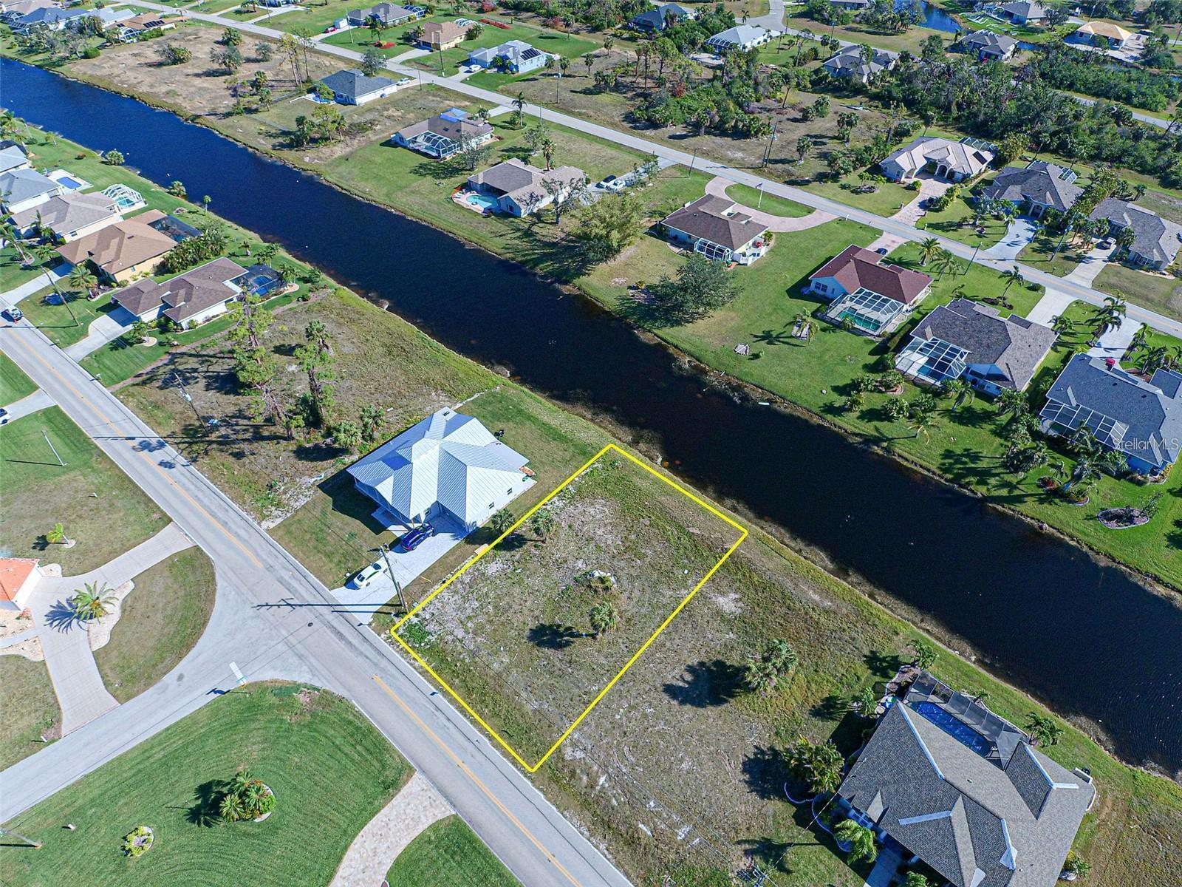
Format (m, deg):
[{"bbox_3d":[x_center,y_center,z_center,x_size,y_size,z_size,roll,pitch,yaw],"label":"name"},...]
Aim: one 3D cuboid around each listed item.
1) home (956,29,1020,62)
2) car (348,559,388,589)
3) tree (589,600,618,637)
[{"bbox_3d":[157.747,-158.537,229.406,18.000,5.200,23.500,36,57,28],"label":"home"},{"bbox_3d":[-28.138,16.453,74.387,1.830,1.420,4.750,34,56,27],"label":"car"},{"bbox_3d":[1.190,22.080,71.020,3.200,4.600,3.170,32,53,28],"label":"tree"}]

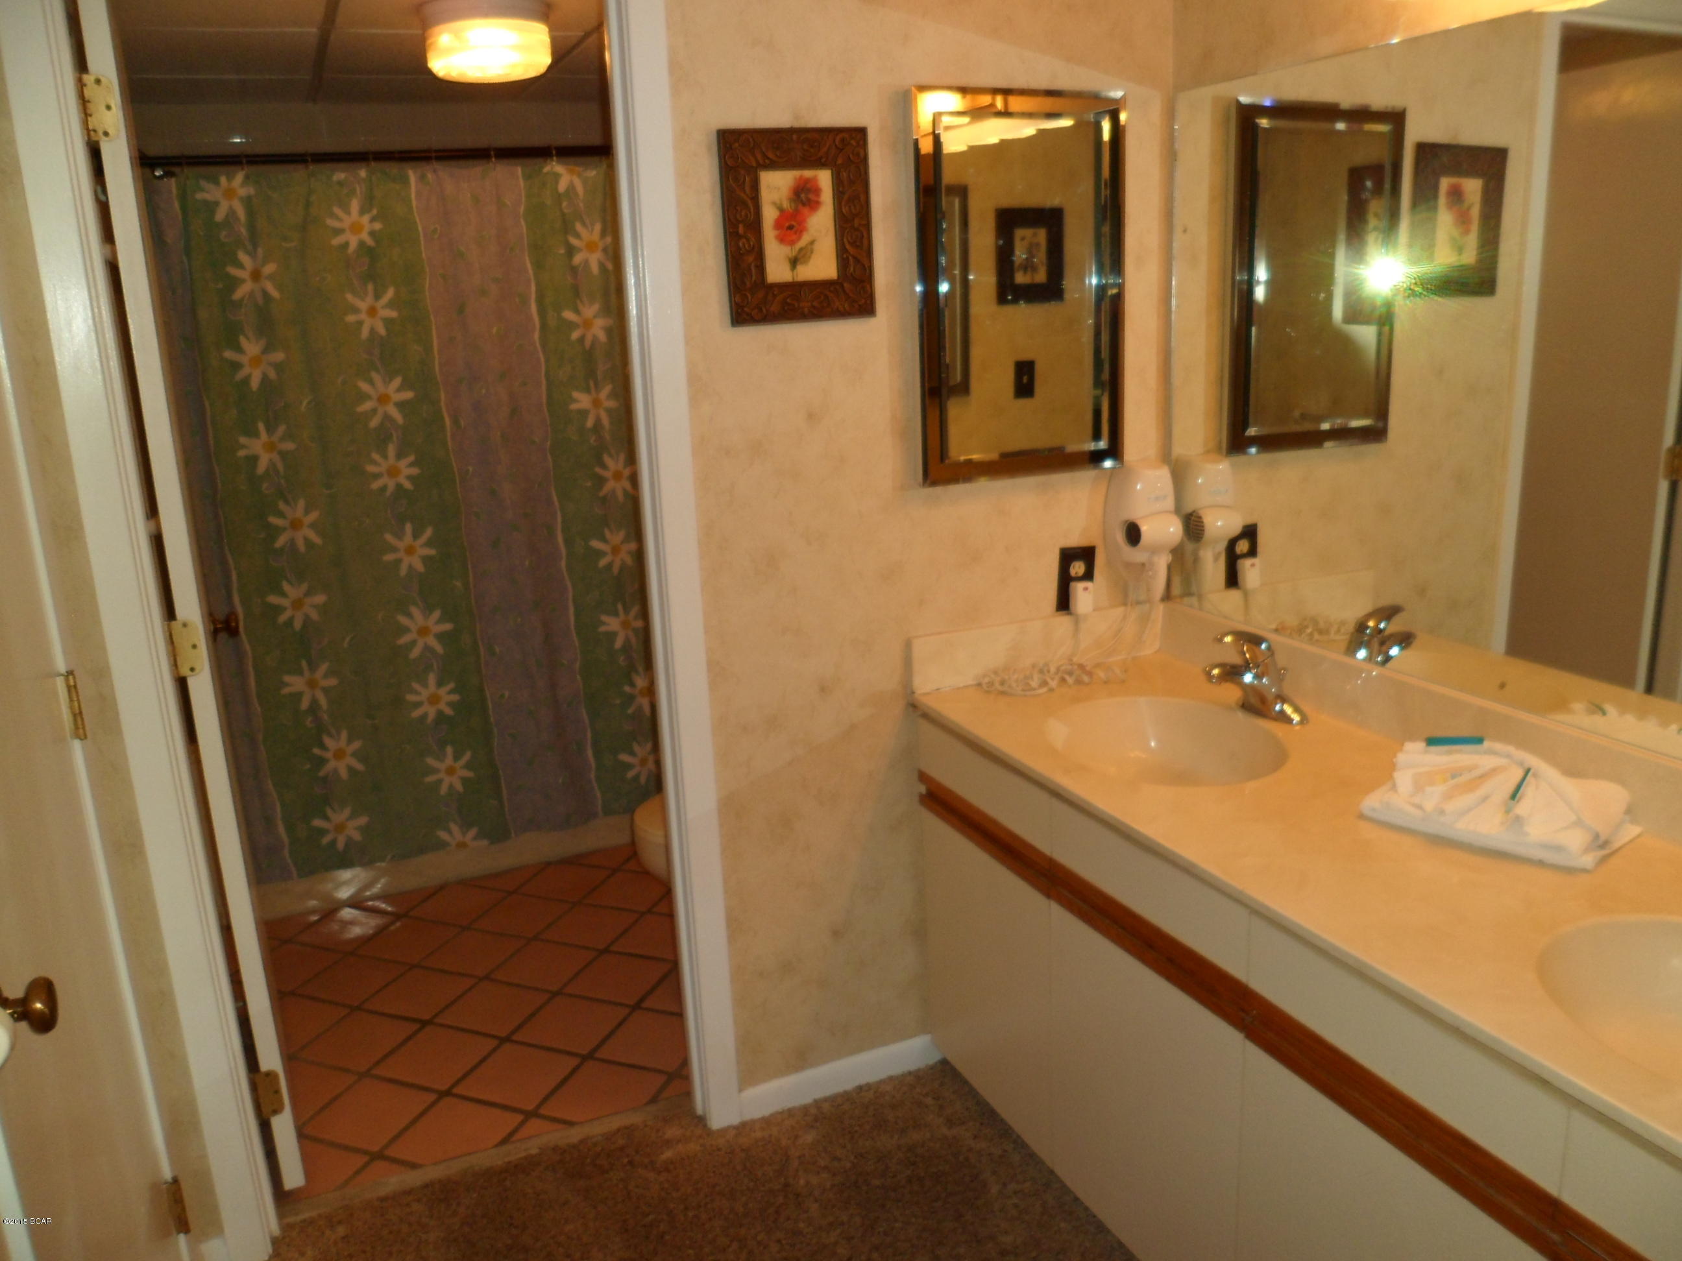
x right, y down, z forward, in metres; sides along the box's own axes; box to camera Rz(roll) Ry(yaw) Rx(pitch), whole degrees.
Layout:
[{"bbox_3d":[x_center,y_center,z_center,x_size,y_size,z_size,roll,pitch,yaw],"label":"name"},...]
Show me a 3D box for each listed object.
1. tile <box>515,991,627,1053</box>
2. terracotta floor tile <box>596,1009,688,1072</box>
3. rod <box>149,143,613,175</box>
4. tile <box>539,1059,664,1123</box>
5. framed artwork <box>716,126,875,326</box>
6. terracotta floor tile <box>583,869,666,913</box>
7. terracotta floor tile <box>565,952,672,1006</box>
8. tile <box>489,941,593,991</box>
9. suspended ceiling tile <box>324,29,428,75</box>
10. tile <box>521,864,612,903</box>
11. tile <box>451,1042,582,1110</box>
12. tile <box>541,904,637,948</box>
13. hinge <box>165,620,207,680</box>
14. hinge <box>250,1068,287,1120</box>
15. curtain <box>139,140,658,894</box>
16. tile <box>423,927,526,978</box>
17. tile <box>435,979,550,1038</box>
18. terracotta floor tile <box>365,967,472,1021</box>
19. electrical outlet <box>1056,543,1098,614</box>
[{"bbox_3d":[-0.591,0.870,2.784,0.190,0.012,0.190,3,16,21],"label":"tile"},{"bbox_3d":[-0.402,0.881,2.713,0.190,0.012,0.190,3,16,21],"label":"terracotta floor tile"},{"bbox_3d":[-0.909,-1.185,3.125,1.500,0.026,0.026,-9,16,-23],"label":"rod"},{"bbox_3d":[-0.474,0.931,2.531,0.190,0.012,0.190,3,16,21],"label":"tile"},{"bbox_3d":[-0.067,-0.663,2.077,0.251,0.301,0.022,-10,16,-22],"label":"framed artwork"},{"bbox_3d":[-0.565,0.709,3.402,0.190,0.012,0.190,3,16,21],"label":"terracotta floor tile"},{"bbox_3d":[-0.519,0.820,2.961,0.190,0.012,0.190,3,16,21],"label":"terracotta floor tile"},{"bbox_3d":[-0.708,0.809,3.038,0.190,0.012,0.190,3,16,21],"label":"tile"},{"bbox_3d":[-0.977,-1.430,3.127,0.600,0.016,0.600,-9,16,-23],"label":"suspended ceiling tile"},{"bbox_3d":[-0.754,0.698,3.473,0.190,0.012,0.190,3,16,21],"label":"tile"},{"bbox_3d":[-0.664,0.921,2.602,0.190,0.012,0.190,3,16,21],"label":"tile"},{"bbox_3d":[-0.637,0.759,3.220,0.190,0.012,0.190,3,16,21],"label":"tile"},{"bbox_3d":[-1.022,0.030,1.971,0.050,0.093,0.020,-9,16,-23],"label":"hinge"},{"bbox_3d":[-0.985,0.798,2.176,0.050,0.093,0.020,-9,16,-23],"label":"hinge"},{"bbox_3d":[-0.889,-0.288,3.348,1.460,1.770,0.070,-9,16,-23],"label":"curtain"},{"bbox_3d":[-0.897,0.797,3.107,0.190,0.012,0.190,3,16,21],"label":"tile"},{"bbox_3d":[-0.780,0.859,2.856,0.190,0.012,0.190,3,16,21],"label":"tile"},{"bbox_3d":[-0.969,0.848,2.928,0.190,0.012,0.190,3,16,21],"label":"terracotta floor tile"},{"bbox_3d":[0.462,-0.099,2.461,0.082,0.123,0.010,-9,16,-23],"label":"electrical outlet"}]

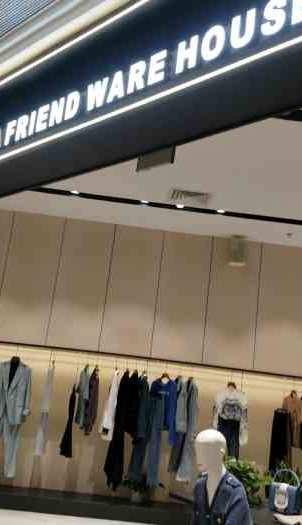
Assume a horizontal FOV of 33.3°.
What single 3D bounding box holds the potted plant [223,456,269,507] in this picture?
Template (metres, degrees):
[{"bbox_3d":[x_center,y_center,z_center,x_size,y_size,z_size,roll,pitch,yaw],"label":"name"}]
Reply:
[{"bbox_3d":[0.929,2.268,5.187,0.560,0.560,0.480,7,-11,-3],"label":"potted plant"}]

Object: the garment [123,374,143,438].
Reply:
[{"bbox_3d":[-0.205,1.584,5.599,0.140,0.710,0.400,3,-12,18],"label":"garment"}]

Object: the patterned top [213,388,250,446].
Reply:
[{"bbox_3d":[0.900,1.721,5.649,0.400,0.650,0.160,7,-11,-3],"label":"patterned top"}]

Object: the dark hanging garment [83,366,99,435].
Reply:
[{"bbox_3d":[-0.651,1.523,5.580,0.130,0.720,0.370,3,-12,18],"label":"dark hanging garment"}]

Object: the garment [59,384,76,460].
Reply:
[{"bbox_3d":[-0.940,1.783,5.727,0.100,0.783,0.360,7,-12,-2],"label":"garment"}]

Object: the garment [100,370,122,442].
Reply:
[{"bbox_3d":[-0.458,1.618,5.787,0.150,0.753,0.420,7,-12,-2],"label":"garment"}]

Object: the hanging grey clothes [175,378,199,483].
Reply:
[{"bbox_3d":[0.415,1.888,5.779,0.155,1.107,0.420,7,-12,-2],"label":"hanging grey clothes"}]

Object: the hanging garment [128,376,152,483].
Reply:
[{"bbox_3d":[-0.129,1.894,5.830,0.150,1.143,0.420,8,-12,-6],"label":"hanging garment"}]

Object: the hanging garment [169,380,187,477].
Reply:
[{"bbox_3d":[0.321,1.875,5.860,0.130,1.043,0.400,8,-12,-8],"label":"hanging garment"}]

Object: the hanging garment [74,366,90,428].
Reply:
[{"bbox_3d":[-0.790,1.530,5.787,0.110,0.674,0.400,7,-12,-2],"label":"hanging garment"}]

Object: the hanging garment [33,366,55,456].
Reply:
[{"bbox_3d":[-1.221,1.678,5.813,0.120,1.000,0.360,9,-12,-10],"label":"hanging garment"}]

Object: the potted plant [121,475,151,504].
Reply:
[{"bbox_3d":[-0.121,2.504,5.612,0.310,0.300,0.310,7,-12,-2],"label":"potted plant"}]

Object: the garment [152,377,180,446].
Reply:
[{"bbox_3d":[0.165,1.676,5.758,0.300,0.723,0.160,7,-12,-2],"label":"garment"}]

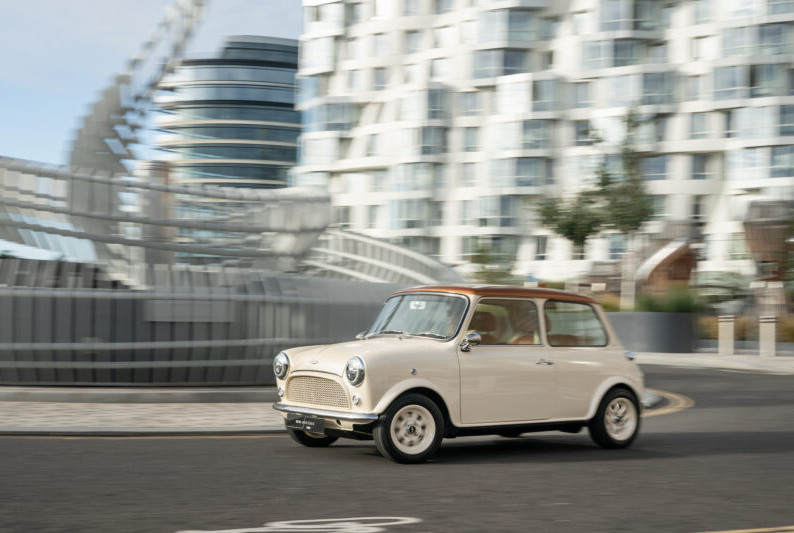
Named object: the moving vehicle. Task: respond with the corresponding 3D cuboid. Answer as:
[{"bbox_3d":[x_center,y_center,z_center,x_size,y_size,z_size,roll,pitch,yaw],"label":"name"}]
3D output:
[{"bbox_3d":[0.570,0.790,8.970,3.050,1.335,1.450,3,-4,-34],"label":"moving vehicle"}]

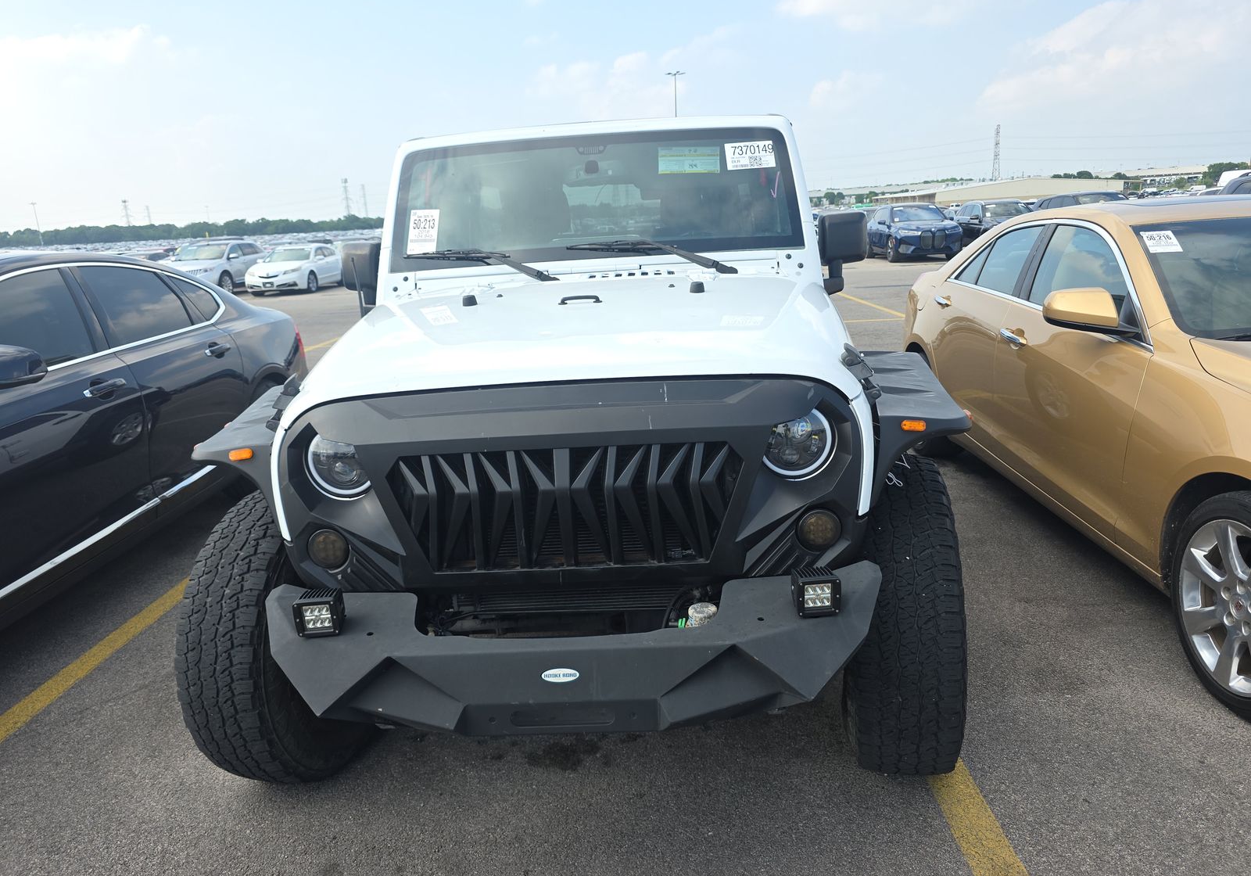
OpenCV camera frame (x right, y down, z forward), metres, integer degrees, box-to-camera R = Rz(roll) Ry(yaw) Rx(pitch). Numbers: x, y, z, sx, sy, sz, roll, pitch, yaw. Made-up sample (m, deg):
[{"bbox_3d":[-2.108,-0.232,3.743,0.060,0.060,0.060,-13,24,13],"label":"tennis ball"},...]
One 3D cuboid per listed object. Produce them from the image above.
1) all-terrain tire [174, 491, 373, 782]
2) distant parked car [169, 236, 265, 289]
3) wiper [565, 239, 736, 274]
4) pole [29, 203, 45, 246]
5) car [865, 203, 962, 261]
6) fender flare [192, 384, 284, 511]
[{"bbox_3d":[-0.867,0.507,2.325,0.260,0.825,0.825,1,15,14],"label":"all-terrain tire"},{"bbox_3d":[-14.246,-5.968,28.865,1.920,1.700,4.750,-2,15,1],"label":"distant parked car"},{"bbox_3d":[0.089,-0.619,2.855,0.590,0.105,0.080,-2,-10,2],"label":"wiper"},{"bbox_3d":[-147.127,-52.534,208.236,1.700,12.000,0.500,-12,18,-32],"label":"pole"},{"bbox_3d":[9.208,-6.640,26.651,1.980,1.690,4.930,-2,15,4],"label":"car"},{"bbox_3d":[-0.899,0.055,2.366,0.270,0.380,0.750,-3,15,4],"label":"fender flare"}]

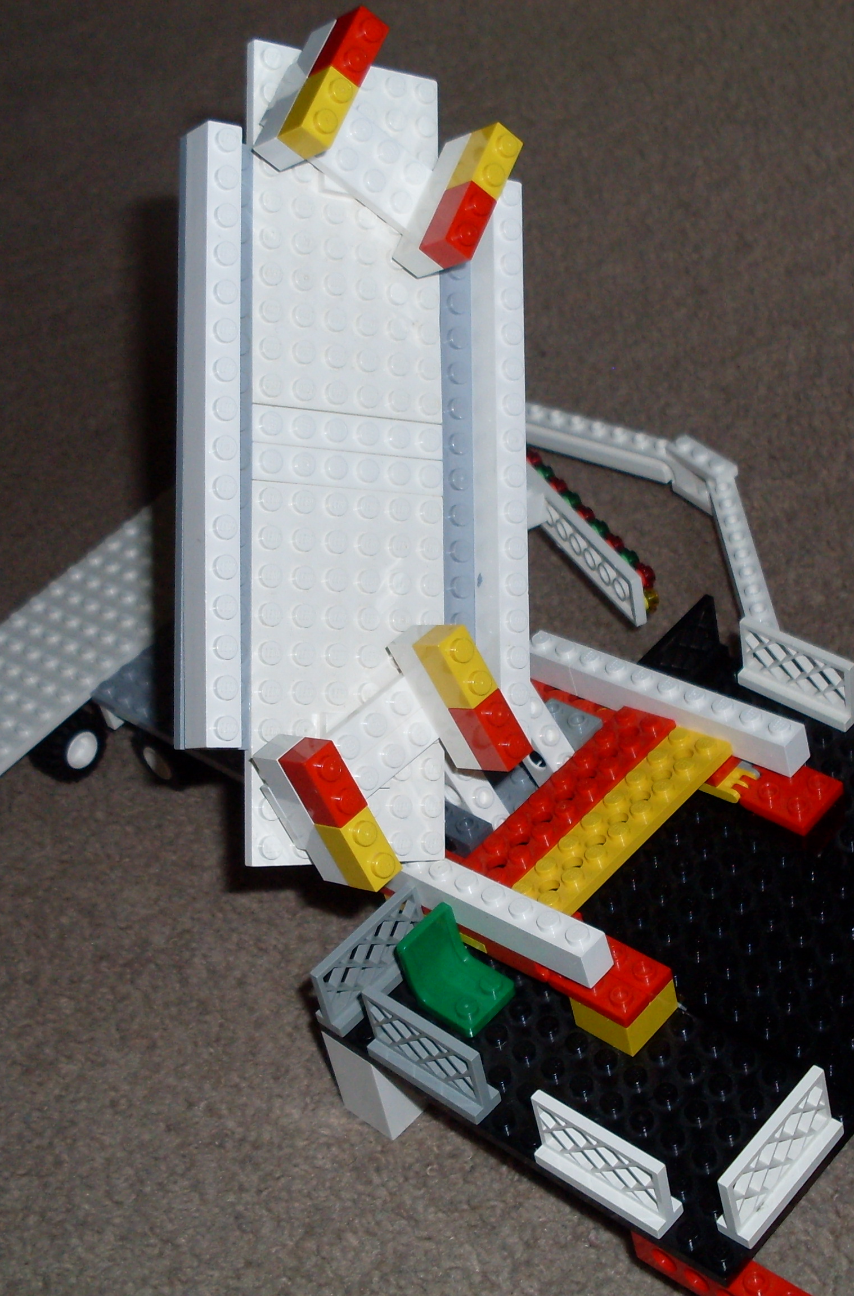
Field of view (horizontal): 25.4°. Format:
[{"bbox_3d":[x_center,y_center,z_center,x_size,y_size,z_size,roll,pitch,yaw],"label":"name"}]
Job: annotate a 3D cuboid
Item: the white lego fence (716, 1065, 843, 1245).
[{"bbox_3d":[0.069,0.099,0.372,0.008,0.019,0.032,24,52,37],"label":"white lego fence"}]

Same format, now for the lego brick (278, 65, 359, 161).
[{"bbox_3d":[-0.022,-0.111,0.393,0.011,0.008,0.016,-4,58,54],"label":"lego brick"}]

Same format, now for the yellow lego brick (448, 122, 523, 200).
[{"bbox_3d":[0.013,-0.106,0.418,0.011,0.008,0.016,-4,57,54],"label":"yellow lego brick"}]

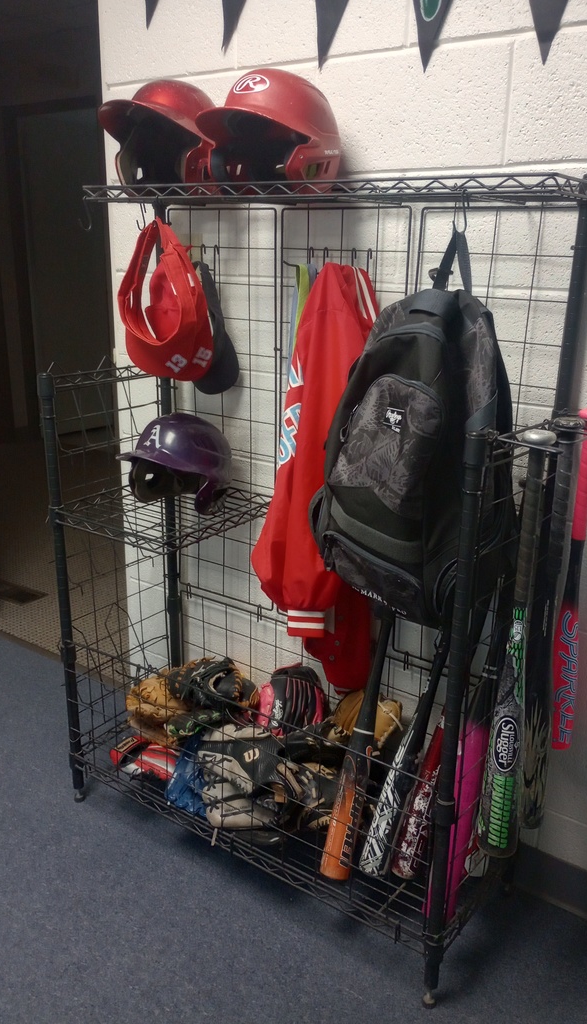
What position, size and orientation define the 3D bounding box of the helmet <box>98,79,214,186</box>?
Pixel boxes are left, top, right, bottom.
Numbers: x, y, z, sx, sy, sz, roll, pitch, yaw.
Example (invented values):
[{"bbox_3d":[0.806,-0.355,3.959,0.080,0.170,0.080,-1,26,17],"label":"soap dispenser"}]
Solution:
[{"bbox_3d":[-0.263,-0.748,1.646,0.205,0.220,0.285,10,8,27],"label":"helmet"}]

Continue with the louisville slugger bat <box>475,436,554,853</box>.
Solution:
[{"bbox_3d":[0.347,0.230,1.283,0.064,0.714,0.064,13,21,34],"label":"louisville slugger bat"}]

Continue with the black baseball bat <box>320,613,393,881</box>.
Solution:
[{"bbox_3d":[0.154,0.332,1.594,0.057,0.740,0.057,12,1,35],"label":"black baseball bat"}]

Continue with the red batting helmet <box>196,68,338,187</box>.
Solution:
[{"bbox_3d":[-0.047,-0.678,1.497,0.220,0.220,0.285,16,23,39],"label":"red batting helmet"}]

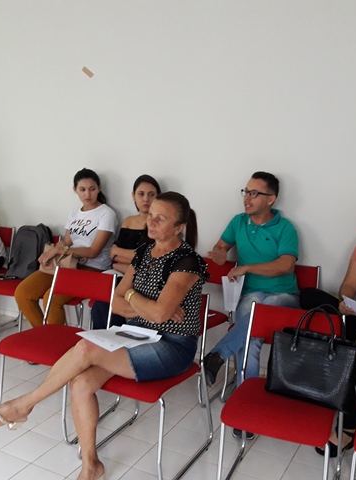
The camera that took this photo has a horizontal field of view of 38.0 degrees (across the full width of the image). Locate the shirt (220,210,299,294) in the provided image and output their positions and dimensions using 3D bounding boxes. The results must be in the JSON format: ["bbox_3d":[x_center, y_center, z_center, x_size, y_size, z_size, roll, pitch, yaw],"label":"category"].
[{"bbox_3d":[0.483,0.080,3.067,0.460,0.490,0.280,11,14,42],"label":"shirt"}]

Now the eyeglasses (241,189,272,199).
[{"bbox_3d":[0.464,-0.265,2.984,0.145,0.048,0.140,4,7,-36],"label":"eyeglasses"}]

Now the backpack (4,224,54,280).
[{"bbox_3d":[-1.141,0.092,3.909,0.261,0.405,0.183,6,1,21],"label":"backpack"}]

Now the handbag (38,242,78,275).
[{"bbox_3d":[-0.809,0.128,3.527,0.261,0.193,0.116,6,11,23],"label":"handbag"}]

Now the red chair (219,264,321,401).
[{"bbox_3d":[0.565,0.566,3.081,0.449,0.777,0.497,6,11,24],"label":"red chair"}]

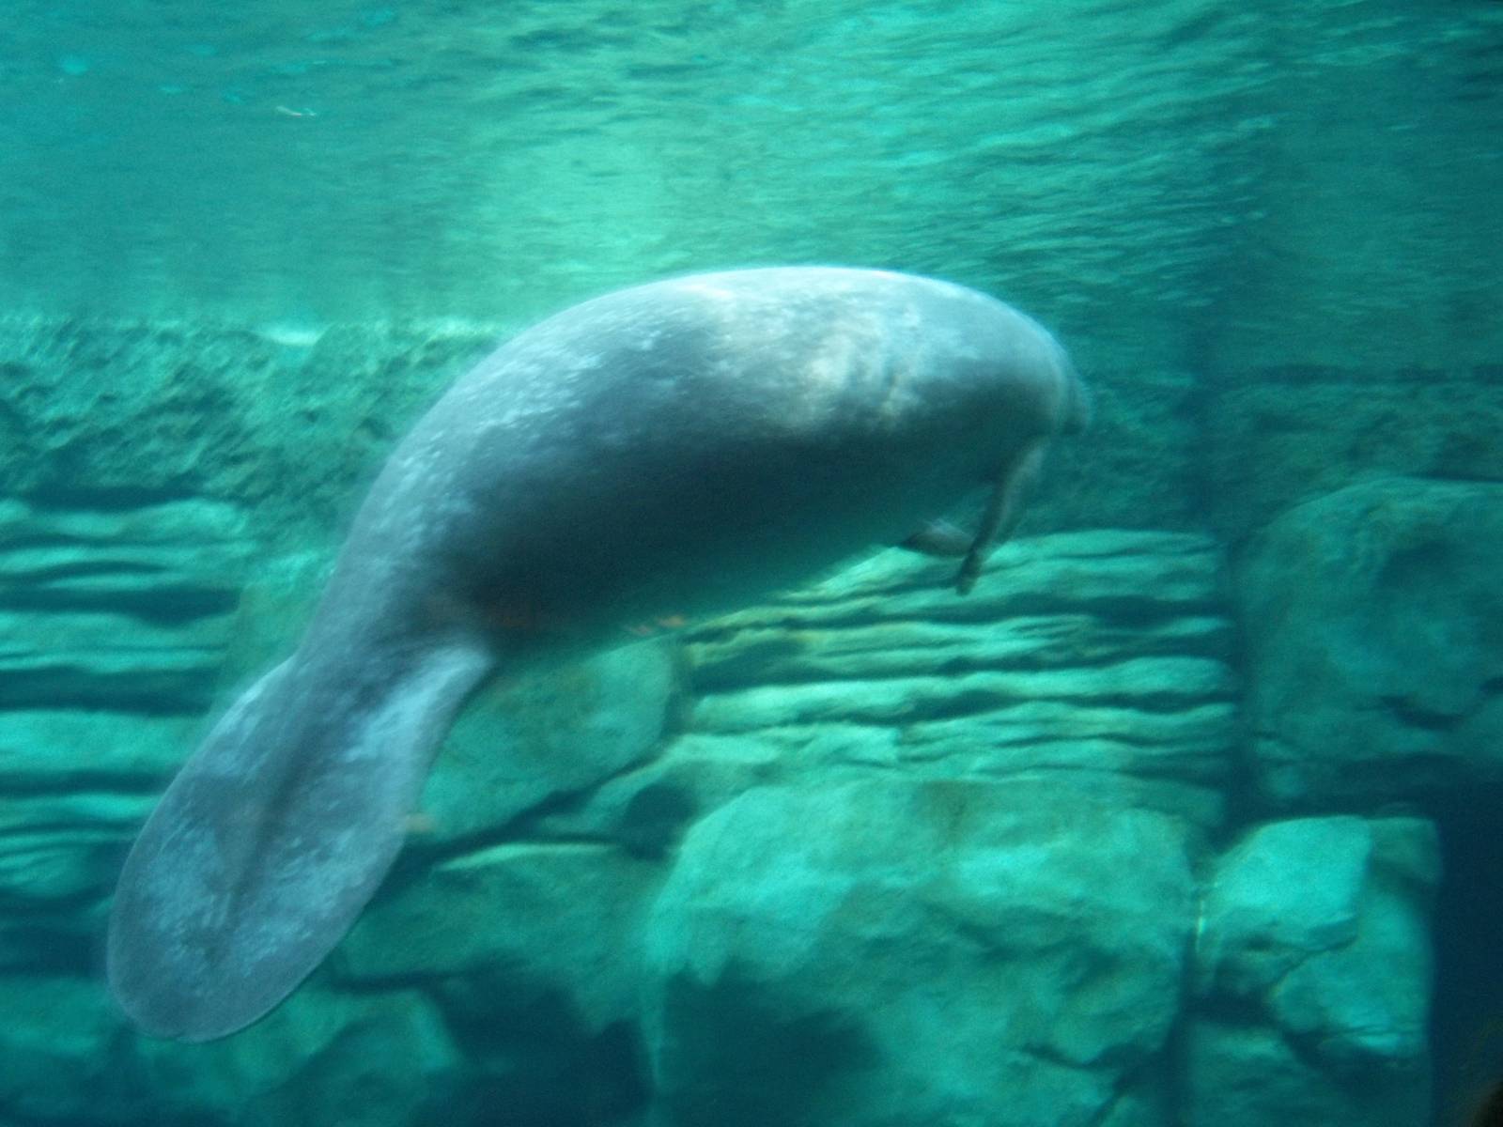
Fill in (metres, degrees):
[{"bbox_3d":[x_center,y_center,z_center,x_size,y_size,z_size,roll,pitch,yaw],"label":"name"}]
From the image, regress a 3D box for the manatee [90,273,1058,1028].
[{"bbox_3d":[-0.200,-0.055,4.220,2.450,0.950,0.740,-27,15,-36],"label":"manatee"}]

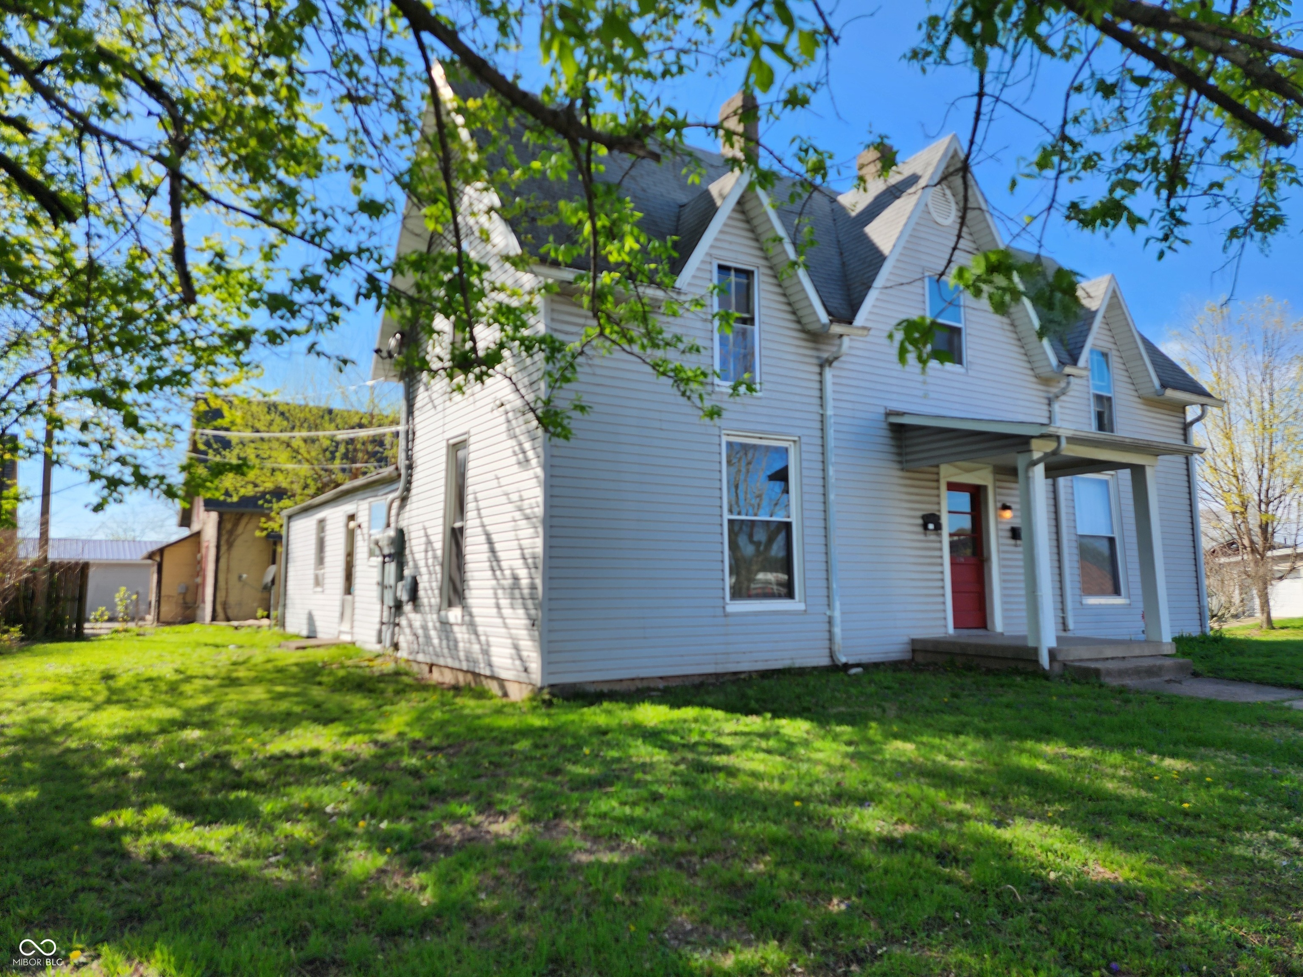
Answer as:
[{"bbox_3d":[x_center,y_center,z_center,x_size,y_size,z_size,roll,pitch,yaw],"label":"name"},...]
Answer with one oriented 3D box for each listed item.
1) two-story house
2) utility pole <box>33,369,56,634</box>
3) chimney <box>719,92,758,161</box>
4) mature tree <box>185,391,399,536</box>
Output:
[{"bbox_3d":[1.168,-0.999,17.207,13.664,7.960,16.224,4,-8,-32],"label":"two-story house"},{"bbox_3d":[-14.529,-0.300,20.888,0.240,7.600,0.240,4,-8,-32],"label":"utility pole"},{"bbox_3d":[1.404,-5.638,13.842,0.304,1.183,0.625,4,-8,-32],"label":"chimney"},{"bbox_3d":[-9.581,0.495,24.010,5.800,6.600,5.800,4,-8,-32],"label":"mature tree"}]

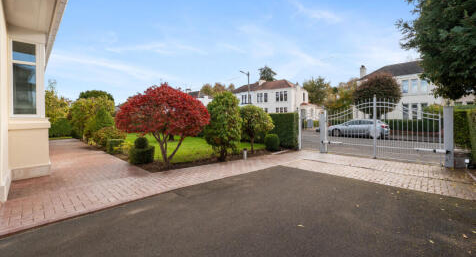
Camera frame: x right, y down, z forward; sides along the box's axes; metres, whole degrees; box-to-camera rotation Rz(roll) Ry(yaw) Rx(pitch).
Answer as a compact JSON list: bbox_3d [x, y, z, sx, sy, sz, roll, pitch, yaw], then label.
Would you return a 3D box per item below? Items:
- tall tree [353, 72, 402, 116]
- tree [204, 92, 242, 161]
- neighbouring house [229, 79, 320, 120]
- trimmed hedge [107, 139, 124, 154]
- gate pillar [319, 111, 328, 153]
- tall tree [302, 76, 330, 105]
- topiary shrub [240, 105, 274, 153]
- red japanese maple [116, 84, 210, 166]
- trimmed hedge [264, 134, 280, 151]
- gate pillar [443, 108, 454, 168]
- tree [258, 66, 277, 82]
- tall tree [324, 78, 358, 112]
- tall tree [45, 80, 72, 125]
[{"bbox_3d":[13.900,-2.600,18.500,4.000,5.900,4.000,-1,0,37],"label":"tall tree"},{"bbox_3d":[-0.490,-0.068,6.250,1.250,2.300,1.200,0,3,0],"label":"tree"},{"bbox_3d":[6.850,-4.850,37.200,12.200,8.600,9.800,-1,0,36],"label":"neighbouring house"},{"bbox_3d":[-4.750,0.670,7.150,0.540,0.560,0.540,2,3,42],"label":"trimmed hedge"},{"bbox_3d":[4.250,0.210,9.150,0.200,1.990,0.200,-1,0,-42],"label":"gate pillar"},{"bbox_3d":[16.124,-5.854,38.000,5.900,9.200,5.600,0,3,0],"label":"tall tree"},{"bbox_3d":[0.880,0.000,8.600,1.550,2.220,1.500,-1,0,6],"label":"topiary shrub"},{"bbox_3d":[-2.120,-0.100,5.550,2.600,2.420,2.550,-1,0,-21],"label":"red japanese maple"},{"bbox_3d":[1.493,0.622,8.050,0.680,0.720,0.680,0,3,0],"label":"trimmed hedge"},{"bbox_3d":[6.950,0.290,6.100,0.200,1.980,0.200,-1,0,-42],"label":"gate pillar"},{"bbox_3d":[7.973,-9.324,50.000,5.800,14.500,5.600,0,3,0],"label":"tree"},{"bbox_3d":[19.581,-5.203,35.000,6.300,8.400,5.800,0,3,0],"label":"tall tree"},{"bbox_3d":[-13.886,-1.627,14.000,2.900,4.200,2.700,0,3,0],"label":"tall tree"}]

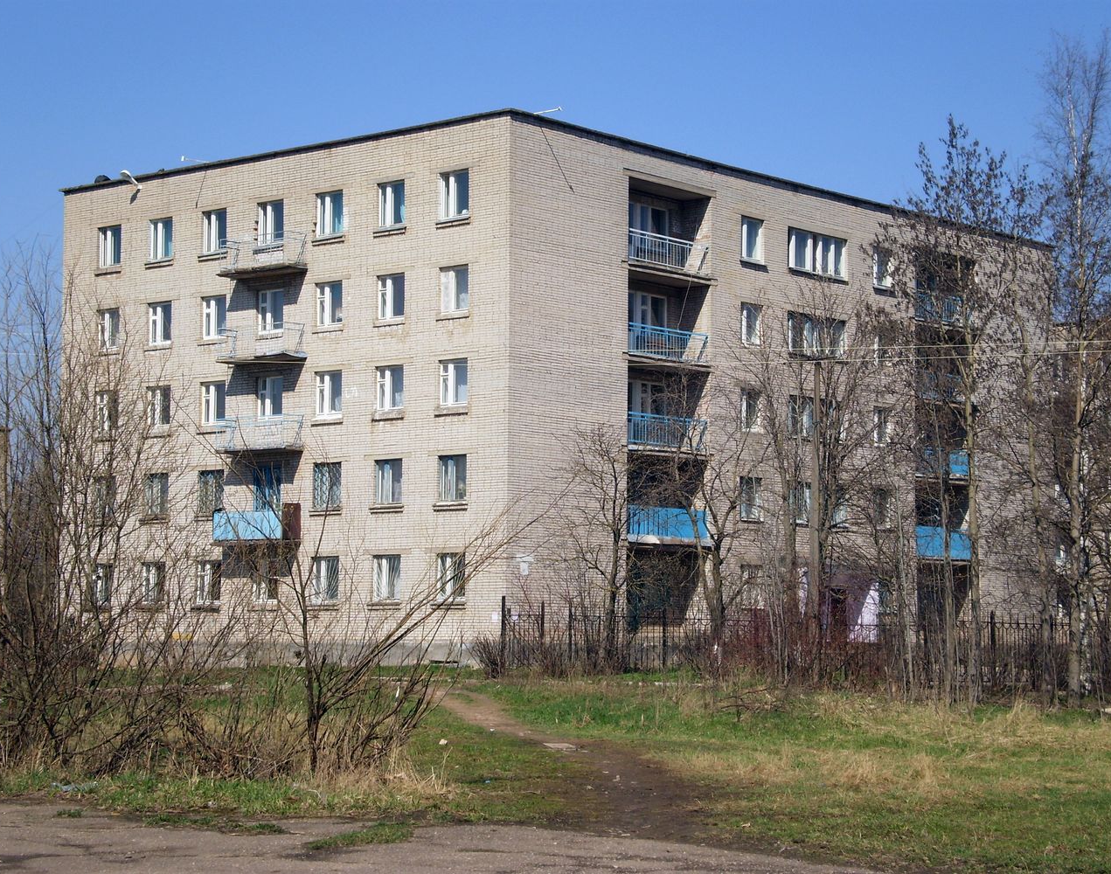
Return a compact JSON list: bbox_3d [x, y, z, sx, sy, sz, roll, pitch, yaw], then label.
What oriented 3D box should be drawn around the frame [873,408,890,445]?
[{"bbox_3d":[11.223,-0.354,74.103,0.120,1.400,1.120,-4,-7,41],"label":"frame"}]

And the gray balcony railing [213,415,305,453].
[{"bbox_3d":[-8.898,-0.100,64.675,2.740,1.004,0.880,-4,-7,35],"label":"gray balcony railing"}]

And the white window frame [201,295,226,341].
[{"bbox_3d":[-10.845,-3.775,68.495,1.120,1.400,0.120,-4,-6,37],"label":"white window frame"}]

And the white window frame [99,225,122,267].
[{"bbox_3d":[-14.511,-6.210,70.611,1.120,1.370,0.130,-3,-5,40],"label":"white window frame"}]

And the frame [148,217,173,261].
[{"bbox_3d":[-12.544,-6.283,68.938,1.120,1.370,0.130,-3,-5,40],"label":"frame"}]

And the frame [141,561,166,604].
[{"bbox_3d":[-12.890,4.695,69.161,1.120,1.400,0.120,-4,-6,37],"label":"frame"}]

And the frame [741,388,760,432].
[{"bbox_3d":[6.090,-0.818,67.651,0.130,1.370,1.120,-3,-5,40],"label":"frame"}]

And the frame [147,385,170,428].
[{"bbox_3d":[-12.525,-0.925,68.543,1.120,1.370,0.130,-3,-5,40],"label":"frame"}]

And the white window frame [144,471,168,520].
[{"bbox_3d":[-12.575,1.861,68.388,1.120,1.370,0.130,-3,-5,40],"label":"white window frame"}]

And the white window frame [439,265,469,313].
[{"bbox_3d":[-2.931,-4.293,62.774,1.120,1.400,0.120,-4,-6,37],"label":"white window frame"}]

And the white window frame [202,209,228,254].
[{"bbox_3d":[-10.562,-6.410,67.174,1.119,1.336,0.150,-4,-7,35],"label":"white window frame"}]

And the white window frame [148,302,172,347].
[{"bbox_3d":[-12.827,-3.648,69.948,1.120,1.400,0.120,-4,-6,37],"label":"white window frame"}]

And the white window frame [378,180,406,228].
[{"bbox_3d":[-4.723,-6.798,63.010,1.043,1.353,0.150,-4,-7,35],"label":"white window frame"}]

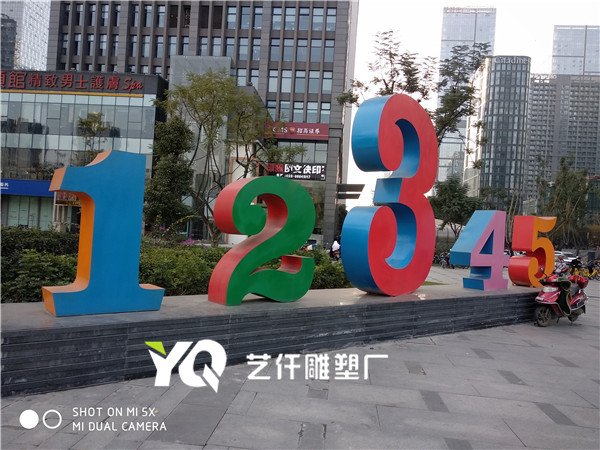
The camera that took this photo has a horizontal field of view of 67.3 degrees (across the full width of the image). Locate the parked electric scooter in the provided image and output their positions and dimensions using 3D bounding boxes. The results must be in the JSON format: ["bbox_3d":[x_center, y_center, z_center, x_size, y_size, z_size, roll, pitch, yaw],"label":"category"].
[{"bbox_3d":[5.325,1.470,9.184,1.720,1.100,0.680,4,0,-37],"label":"parked electric scooter"}]

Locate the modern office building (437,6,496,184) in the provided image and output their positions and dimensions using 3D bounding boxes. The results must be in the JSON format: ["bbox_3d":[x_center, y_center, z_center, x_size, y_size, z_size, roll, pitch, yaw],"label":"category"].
[{"bbox_3d":[140.941,-85.890,397.438,42.917,196.541,32.000,3,0,10],"label":"modern office building"}]

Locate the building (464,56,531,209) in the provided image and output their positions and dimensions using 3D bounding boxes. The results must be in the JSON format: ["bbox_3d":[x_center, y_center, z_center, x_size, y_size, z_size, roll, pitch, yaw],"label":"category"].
[{"bbox_3d":[93.360,-33.197,218.990,18.494,83.460,34.019,3,0,7],"label":"building"}]

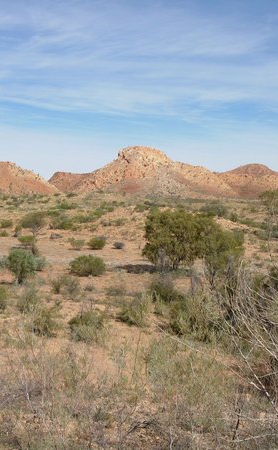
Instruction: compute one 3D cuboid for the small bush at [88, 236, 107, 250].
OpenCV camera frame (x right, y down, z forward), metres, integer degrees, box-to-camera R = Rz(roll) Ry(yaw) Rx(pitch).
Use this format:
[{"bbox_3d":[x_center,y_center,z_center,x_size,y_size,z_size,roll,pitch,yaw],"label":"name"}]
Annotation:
[{"bbox_3d":[-3.338,1.451,51.872,1.377,1.049,1.239,0,3,0],"label":"small bush"}]

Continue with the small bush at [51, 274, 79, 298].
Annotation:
[{"bbox_3d":[-3.118,2.565,27.538,1.255,0.996,1.130,0,3,-6],"label":"small bush"}]

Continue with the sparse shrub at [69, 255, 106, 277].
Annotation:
[{"bbox_3d":[-2.894,2.281,37.319,1.959,1.099,1.763,0,3,0],"label":"sparse shrub"}]

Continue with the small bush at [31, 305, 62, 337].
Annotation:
[{"bbox_3d":[-3.088,3.189,22.058,0.913,0.960,0.821,0,3,0],"label":"small bush"}]

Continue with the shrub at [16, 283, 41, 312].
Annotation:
[{"bbox_3d":[-4.084,2.680,24.537,0.895,1.081,0.806,0,3,-9],"label":"shrub"}]

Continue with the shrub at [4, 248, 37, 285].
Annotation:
[{"bbox_3d":[-5.679,1.985,31.927,1.505,1.696,1.354,-1,3,-10],"label":"shrub"}]

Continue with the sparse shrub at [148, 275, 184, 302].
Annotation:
[{"bbox_3d":[1.203,2.814,29.341,1.678,1.077,1.510,0,3,0],"label":"sparse shrub"}]

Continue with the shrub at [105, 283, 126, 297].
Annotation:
[{"bbox_3d":[-1.094,3.015,30.834,0.933,0.558,0.840,0,3,0],"label":"shrub"}]

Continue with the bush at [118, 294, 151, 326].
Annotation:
[{"bbox_3d":[-0.198,3.142,24.297,1.189,1.040,1.070,0,3,0],"label":"bush"}]

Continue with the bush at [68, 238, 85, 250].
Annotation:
[{"bbox_3d":[-4.768,1.452,50.230,1.373,0.846,1.236,0,3,-5],"label":"bush"}]

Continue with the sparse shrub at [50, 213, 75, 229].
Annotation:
[{"bbox_3d":[-8.709,-0.421,74.937,2.960,2.002,2.664,0,3,-7],"label":"sparse shrub"}]

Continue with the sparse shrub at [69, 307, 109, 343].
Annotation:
[{"bbox_3d":[-1.532,2.978,19.562,1.190,1.005,1.071,0,3,-4],"label":"sparse shrub"}]

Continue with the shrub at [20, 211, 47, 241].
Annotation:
[{"bbox_3d":[-10.452,-0.173,65.191,2.774,2.525,2.497,0,3,-9],"label":"shrub"}]

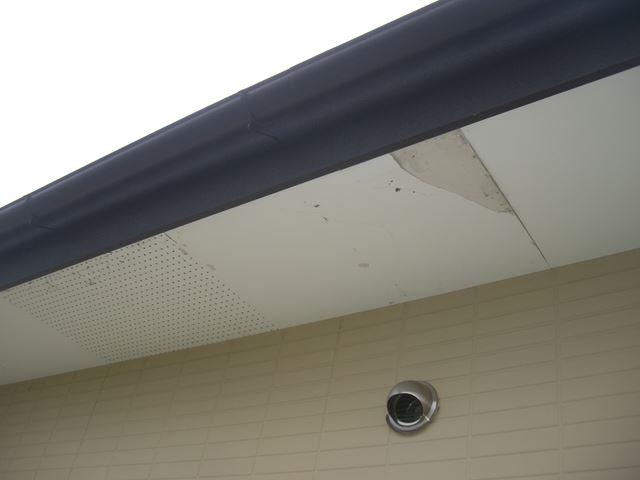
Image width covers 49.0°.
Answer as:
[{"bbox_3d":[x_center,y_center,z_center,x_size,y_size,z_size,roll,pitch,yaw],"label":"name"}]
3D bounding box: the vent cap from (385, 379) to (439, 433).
[{"bbox_3d":[0.227,0.423,1.838,0.153,0.153,0.085,-16,-44,33],"label":"vent cap"}]

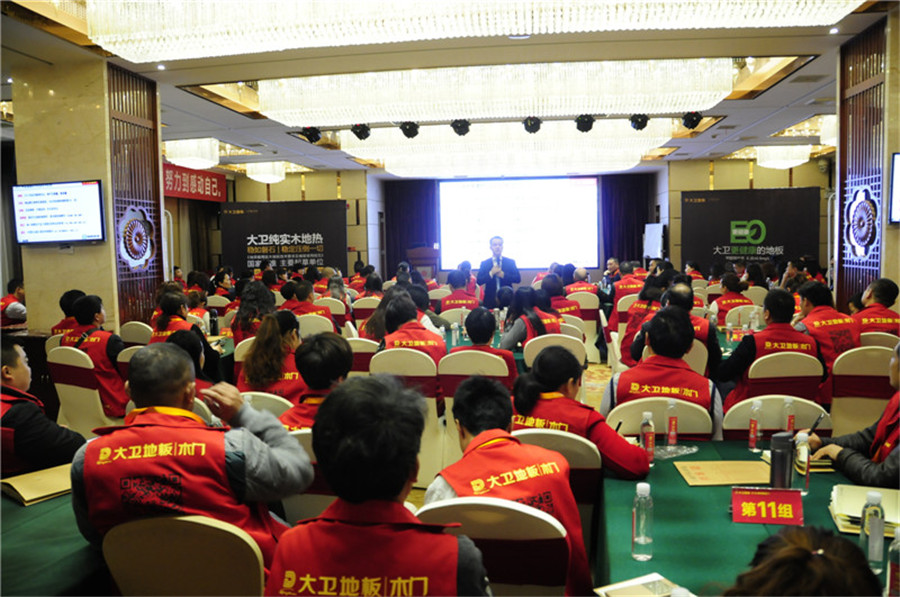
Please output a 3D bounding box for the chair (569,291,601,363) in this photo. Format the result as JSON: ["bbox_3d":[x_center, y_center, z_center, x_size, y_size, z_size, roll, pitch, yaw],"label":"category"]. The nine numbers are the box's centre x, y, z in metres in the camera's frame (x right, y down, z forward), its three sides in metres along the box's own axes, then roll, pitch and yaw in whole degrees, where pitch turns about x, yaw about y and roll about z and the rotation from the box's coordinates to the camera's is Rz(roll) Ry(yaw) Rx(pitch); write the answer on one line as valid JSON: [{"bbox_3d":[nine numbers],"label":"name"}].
[{"bbox_3d":[1.773,0.368,9.101,0.460,0.950,0.550,0,5,8],"label":"chair"}]

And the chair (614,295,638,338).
[{"bbox_3d":[2.380,0.392,8.847,0.460,0.940,0.550,0,5,3],"label":"chair"}]

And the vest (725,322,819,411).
[{"bbox_3d":[2.086,0.495,4.313,0.500,0.640,0.310,0,5,4],"label":"vest"}]

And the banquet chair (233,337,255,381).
[{"bbox_3d":[-1.492,0.743,5.768,0.455,0.930,0.560,0,5,8],"label":"banquet chair"}]

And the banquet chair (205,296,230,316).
[{"bbox_3d":[-3.397,0.455,10.162,0.450,0.930,0.540,-1,4,6],"label":"banquet chair"}]

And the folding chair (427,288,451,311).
[{"bbox_3d":[-0.096,0.315,10.025,0.460,0.940,0.550,0,5,5],"label":"folding chair"}]

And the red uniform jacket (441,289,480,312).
[{"bbox_3d":[0.125,0.235,7.638,0.440,0.710,0.300,0,5,8],"label":"red uniform jacket"}]

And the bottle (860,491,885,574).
[{"bbox_3d":[1.014,0.556,1.611,0.057,0.200,0.057,-1,4,6],"label":"bottle"}]

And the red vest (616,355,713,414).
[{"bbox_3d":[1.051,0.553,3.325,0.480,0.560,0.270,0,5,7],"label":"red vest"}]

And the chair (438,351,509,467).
[{"bbox_3d":[0.199,0.787,4.609,0.460,0.950,0.550,0,5,9],"label":"chair"}]

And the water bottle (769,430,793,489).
[{"bbox_3d":[1.125,0.567,2.286,0.078,0.230,0.078,0,5,8],"label":"water bottle"}]

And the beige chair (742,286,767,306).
[{"bbox_3d":[4.259,0.287,9.624,0.460,0.950,0.550,0,5,8],"label":"beige chair"}]

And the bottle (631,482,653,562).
[{"bbox_3d":[0.561,0.647,1.959,0.060,0.224,0.060,0,5,8],"label":"bottle"}]

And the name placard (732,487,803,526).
[{"bbox_3d":[1.037,0.669,2.216,0.212,0.122,0.066,0,5,8],"label":"name placard"}]

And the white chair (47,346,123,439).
[{"bbox_3d":[-2.513,0.794,4.965,0.460,0.950,0.550,2,6,26],"label":"white chair"}]

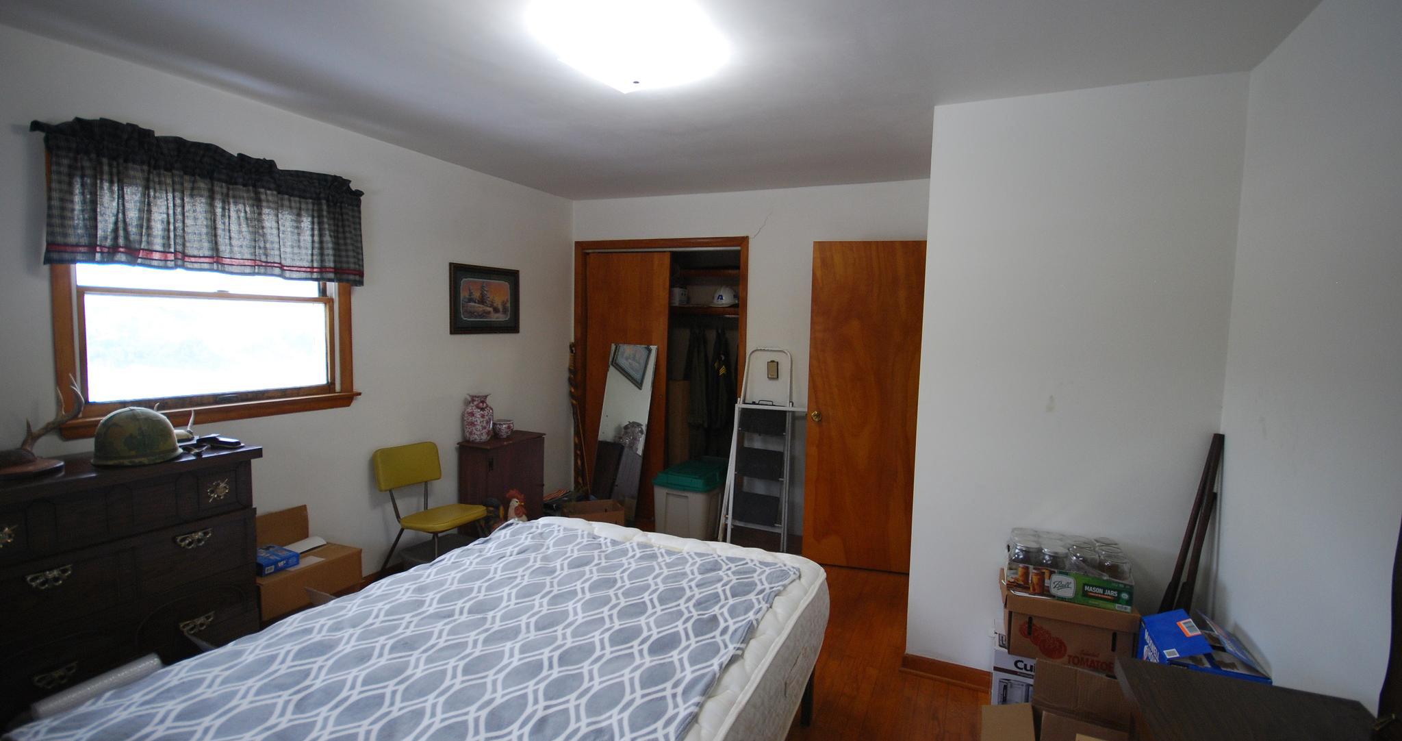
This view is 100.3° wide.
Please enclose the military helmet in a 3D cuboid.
[{"bbox_3d":[-2.010,0.217,2.090,0.280,0.180,0.240,4,5,25],"label":"military helmet"}]

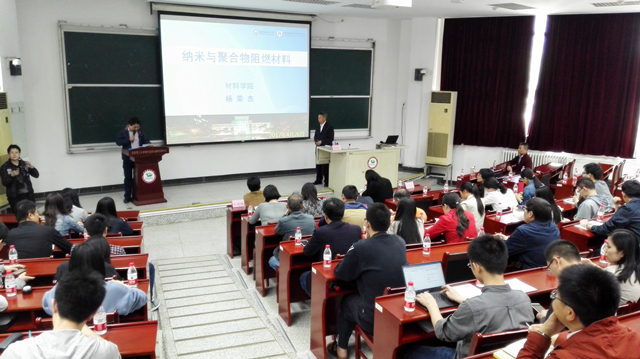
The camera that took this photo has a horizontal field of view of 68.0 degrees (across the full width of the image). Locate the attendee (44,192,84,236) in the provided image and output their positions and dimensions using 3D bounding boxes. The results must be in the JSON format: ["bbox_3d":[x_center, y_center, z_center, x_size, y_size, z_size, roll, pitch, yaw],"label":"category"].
[{"bbox_3d":[-3.036,0.760,5.619,0.520,1.220,0.720,0,11,-2],"label":"attendee"}]

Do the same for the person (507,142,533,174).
[{"bbox_3d":[4.459,-0.115,10.646,0.750,1.360,0.580,4,12,14],"label":"person"}]

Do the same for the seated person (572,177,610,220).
[{"bbox_3d":[3.560,0.541,6.345,0.500,1.200,0.700,-8,15,-37],"label":"seated person"}]

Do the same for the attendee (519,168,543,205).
[{"bbox_3d":[3.119,0.425,7.167,0.700,1.200,0.480,10,14,39],"label":"attendee"}]

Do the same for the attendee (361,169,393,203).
[{"bbox_3d":[0.975,0.473,8.161,0.520,1.200,0.780,-6,14,-31],"label":"attendee"}]

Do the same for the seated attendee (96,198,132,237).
[{"bbox_3d":[-2.456,0.797,5.617,0.520,1.200,0.720,-2,12,-12],"label":"seated attendee"}]

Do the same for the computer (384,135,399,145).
[{"bbox_3d":[1.627,-0.942,11.097,0.340,0.230,0.290,-4,13,-24],"label":"computer"}]

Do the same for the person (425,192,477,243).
[{"bbox_3d":[1.348,0.774,5.016,0.500,1.250,0.750,-5,13,-30],"label":"person"}]

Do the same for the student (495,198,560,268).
[{"bbox_3d":[1.756,0.829,4.205,0.560,1.290,0.750,-5,13,-30],"label":"student"}]

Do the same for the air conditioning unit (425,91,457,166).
[{"bbox_3d":[3.118,-1.304,12.151,0.578,1.840,0.345,9,14,33],"label":"air conditioning unit"}]

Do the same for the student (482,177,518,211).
[{"bbox_3d":[2.463,0.606,6.531,0.500,1.220,0.750,-6,14,-34],"label":"student"}]

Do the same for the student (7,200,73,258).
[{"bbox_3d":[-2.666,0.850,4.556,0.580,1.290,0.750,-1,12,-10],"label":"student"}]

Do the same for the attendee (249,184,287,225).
[{"bbox_3d":[-0.679,0.708,6.143,0.520,1.260,0.720,-3,13,-20],"label":"attendee"}]

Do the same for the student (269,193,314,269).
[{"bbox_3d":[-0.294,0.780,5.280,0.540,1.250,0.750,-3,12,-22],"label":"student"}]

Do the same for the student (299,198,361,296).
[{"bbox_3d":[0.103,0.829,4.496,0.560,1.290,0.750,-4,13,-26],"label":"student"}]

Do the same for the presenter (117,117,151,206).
[{"bbox_3d":[-3.601,-0.352,9.156,0.600,1.680,0.450,-8,15,-40],"label":"presenter"}]

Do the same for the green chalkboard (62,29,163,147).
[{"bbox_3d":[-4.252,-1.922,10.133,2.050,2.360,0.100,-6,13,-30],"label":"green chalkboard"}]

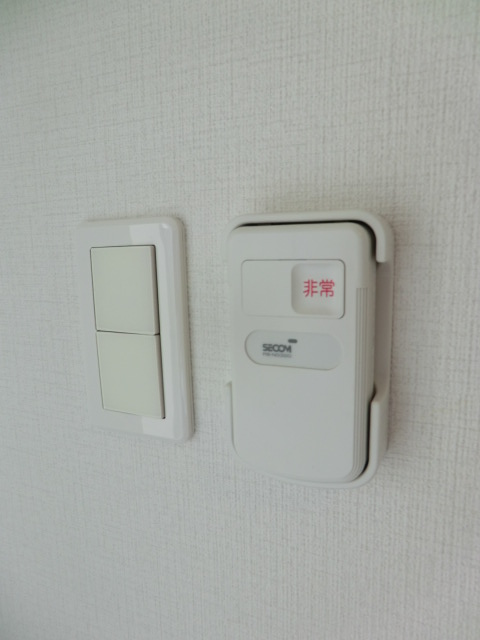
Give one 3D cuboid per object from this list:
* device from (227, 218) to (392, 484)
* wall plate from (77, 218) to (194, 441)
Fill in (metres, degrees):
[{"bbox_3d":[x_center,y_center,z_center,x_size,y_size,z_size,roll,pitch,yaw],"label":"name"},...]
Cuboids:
[{"bbox_3d":[0.027,0.013,0.193,0.070,0.115,0.026,2,10,23],"label":"device"},{"bbox_3d":[-0.060,0.007,0.238,0.070,0.120,0.010,2,10,23],"label":"wall plate"}]

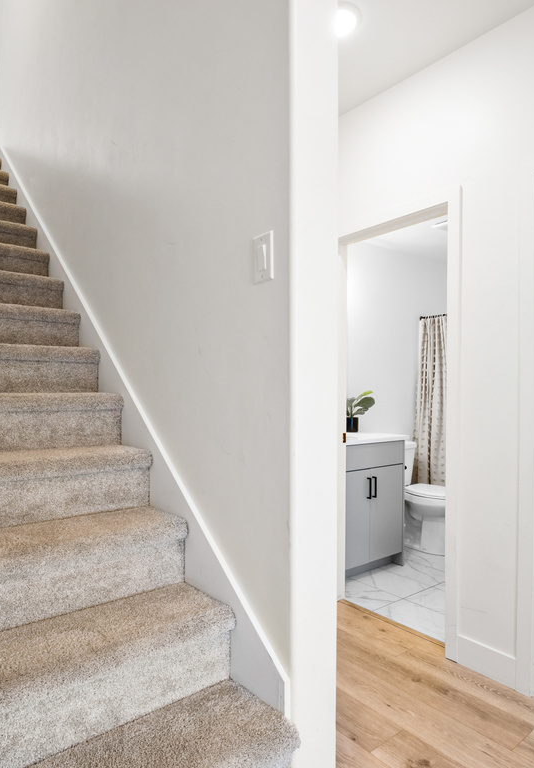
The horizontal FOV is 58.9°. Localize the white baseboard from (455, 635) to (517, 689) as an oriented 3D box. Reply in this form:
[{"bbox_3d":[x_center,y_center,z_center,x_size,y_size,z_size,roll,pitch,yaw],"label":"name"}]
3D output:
[{"bbox_3d":[0.932,1.184,2.037,0.016,0.125,0.250,0,0,-38],"label":"white baseboard"}]

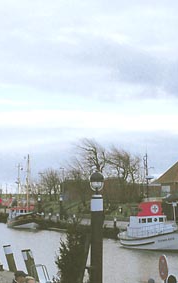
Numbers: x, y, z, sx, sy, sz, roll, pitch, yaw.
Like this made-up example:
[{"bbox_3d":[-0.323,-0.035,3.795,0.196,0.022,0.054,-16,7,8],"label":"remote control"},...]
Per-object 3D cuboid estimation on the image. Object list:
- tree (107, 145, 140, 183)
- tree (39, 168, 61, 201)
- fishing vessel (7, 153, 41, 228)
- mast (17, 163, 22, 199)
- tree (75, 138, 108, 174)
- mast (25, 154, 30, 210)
[{"bbox_3d":[5.943,4.939,140.739,6.000,8.000,5.600,0,-4,0],"label":"tree"},{"bbox_3d":[-7.480,8.301,154.798,4.300,6.200,4.300,0,-4,0],"label":"tree"},{"bbox_3d":[-10.165,7.721,127.628,3.400,11.400,10.000,2,-4,-24],"label":"fishing vessel"},{"bbox_3d":[-10.996,6.495,129.298,0.250,6.200,0.250,0,-4,0],"label":"mast"},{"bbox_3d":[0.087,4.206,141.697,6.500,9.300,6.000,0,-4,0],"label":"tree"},{"bbox_3d":[-9.428,6.300,126.220,0.250,8.600,0.250,0,-4,0],"label":"mast"}]

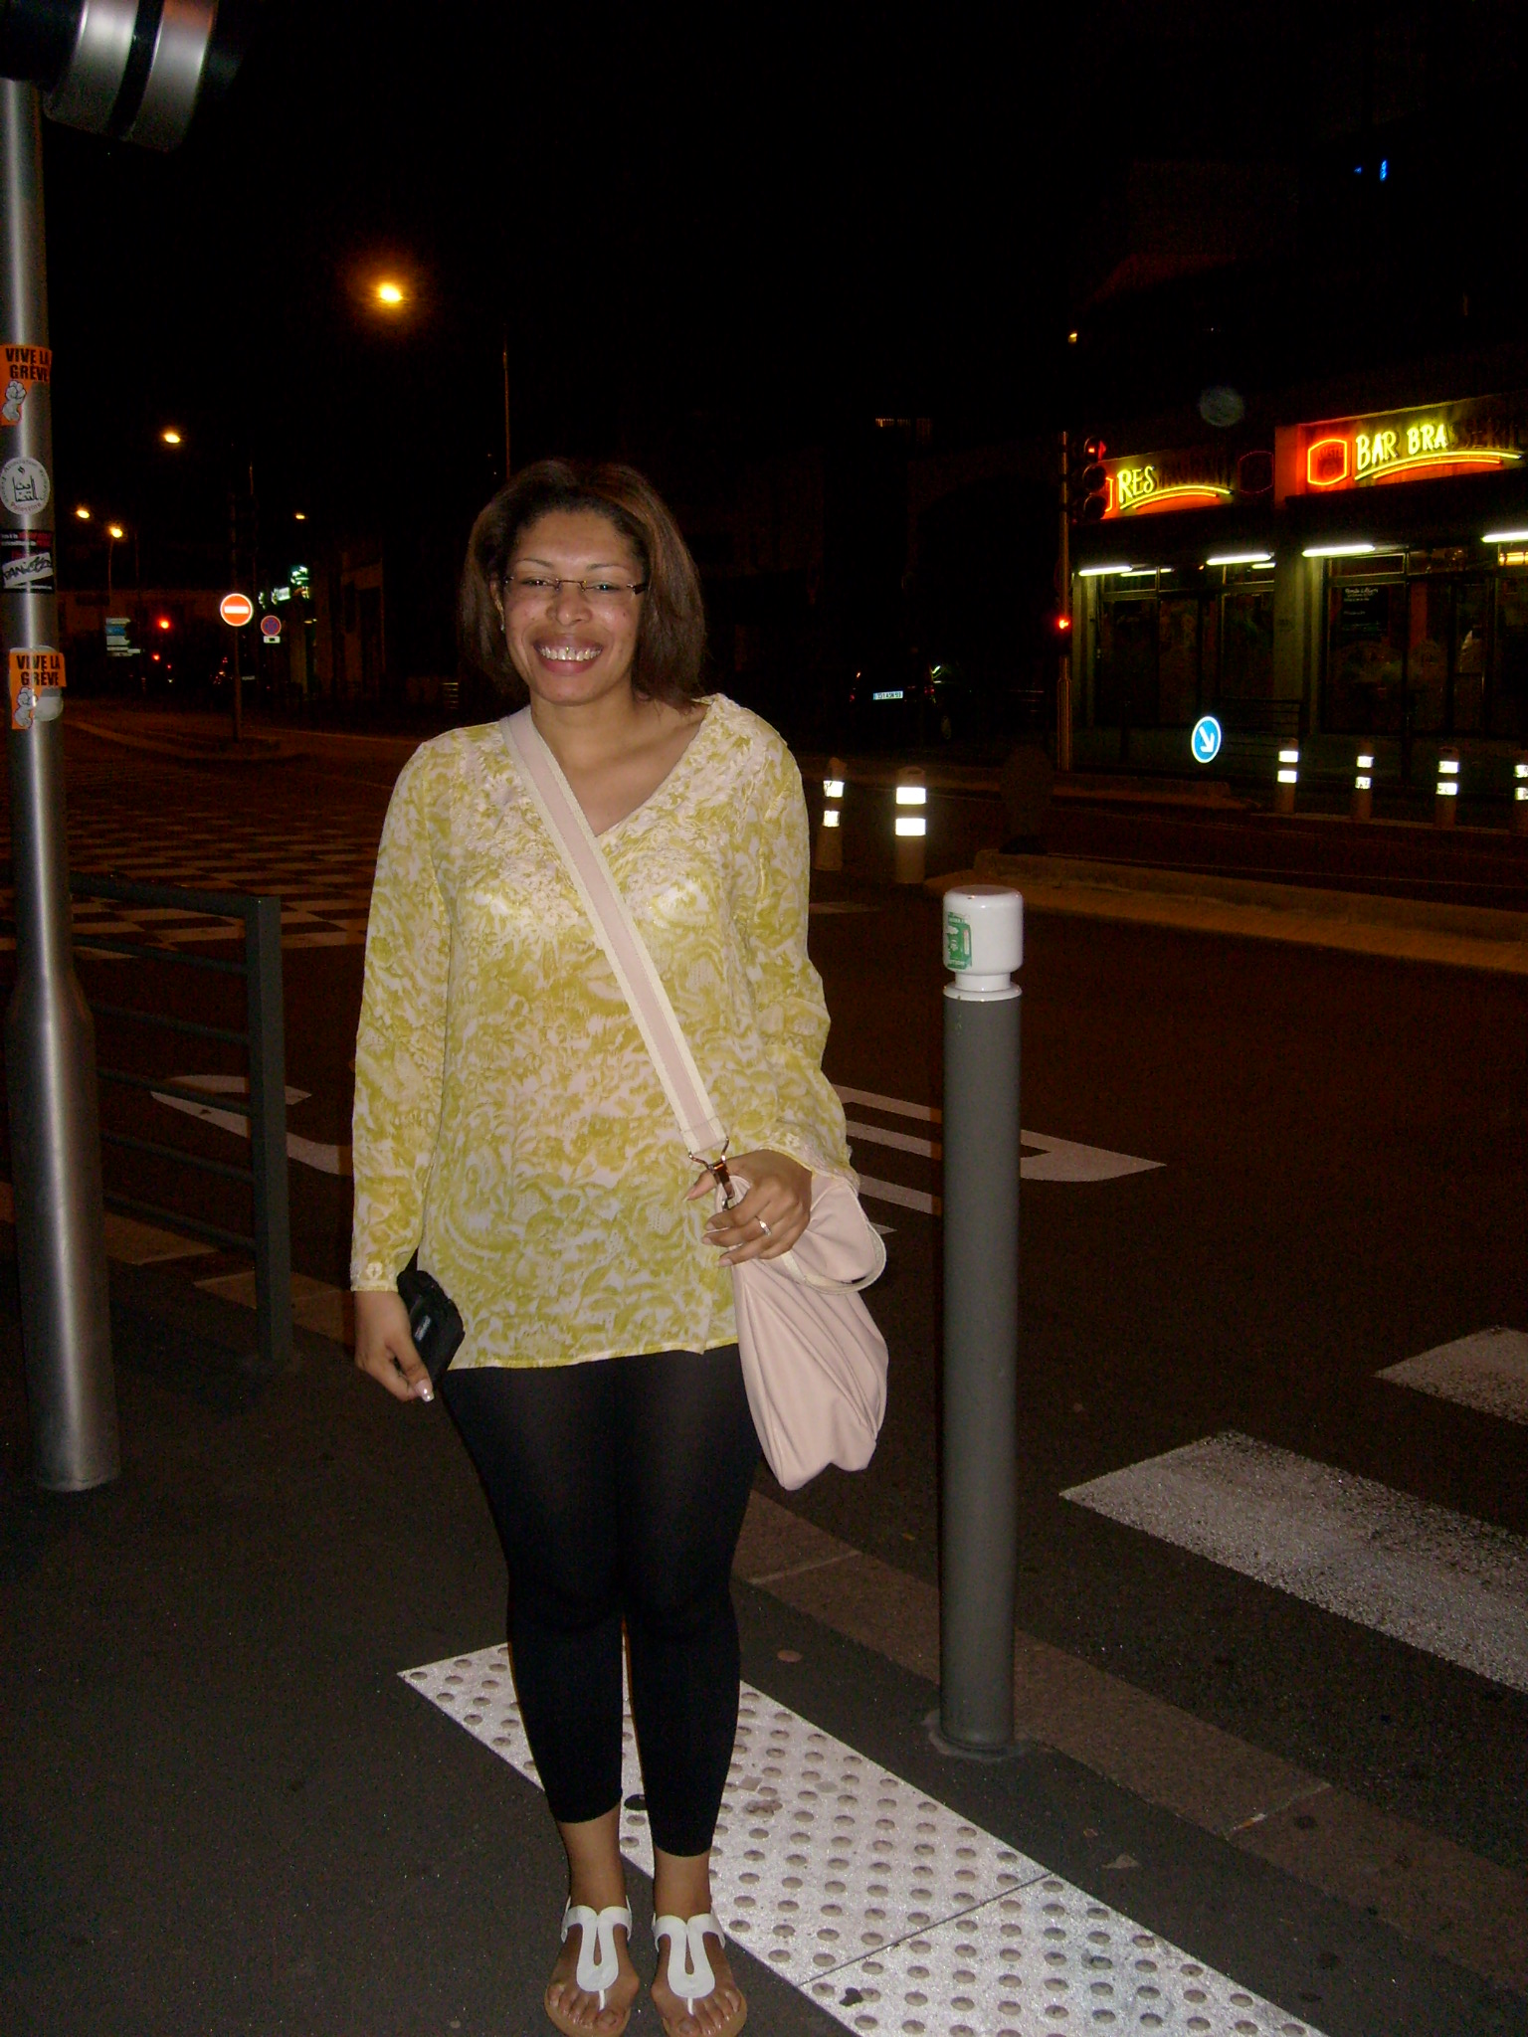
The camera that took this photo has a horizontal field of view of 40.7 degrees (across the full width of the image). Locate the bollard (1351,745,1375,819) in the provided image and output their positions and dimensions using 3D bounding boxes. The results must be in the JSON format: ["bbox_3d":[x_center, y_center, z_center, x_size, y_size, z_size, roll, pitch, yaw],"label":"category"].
[{"bbox_3d":[5.566,-2.211,19.118,0.190,0.720,0.190,-1,9,0],"label":"bollard"}]

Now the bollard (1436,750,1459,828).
[{"bbox_3d":[6.266,-2.126,18.847,0.190,0.720,0.190,-1,9,0],"label":"bollard"}]

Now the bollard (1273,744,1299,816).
[{"bbox_3d":[5.003,-2.312,19.642,0.190,0.720,0.190,-1,9,0],"label":"bollard"}]

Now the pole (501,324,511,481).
[{"bbox_3d":[-5.627,-10.760,44.978,0.150,8.400,0.150,-1,9,0],"label":"pole"}]

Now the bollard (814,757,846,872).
[{"bbox_3d":[0.416,-1.296,13.031,0.190,0.720,0.190,-1,9,0],"label":"bollard"}]

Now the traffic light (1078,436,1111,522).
[{"bbox_3d":[3.358,-5.519,21.100,0.270,0.900,0.290,-5,10,-28],"label":"traffic light"}]

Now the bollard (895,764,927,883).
[{"bbox_3d":[0.901,-1.192,12.675,0.190,0.720,0.190,-1,9,0],"label":"bollard"}]

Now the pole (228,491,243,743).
[{"bbox_3d":[-7.244,-5.502,28.048,0.140,3.410,0.140,-1,9,0],"label":"pole"}]

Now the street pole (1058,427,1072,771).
[{"bbox_3d":[3.146,-4.303,21.344,0.150,3.450,0.150,-1,9,0],"label":"street pole"}]

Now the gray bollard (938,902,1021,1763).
[{"bbox_3d":[0.300,0.424,2.841,0.106,1.210,0.106,-1,9,0],"label":"gray bollard"}]

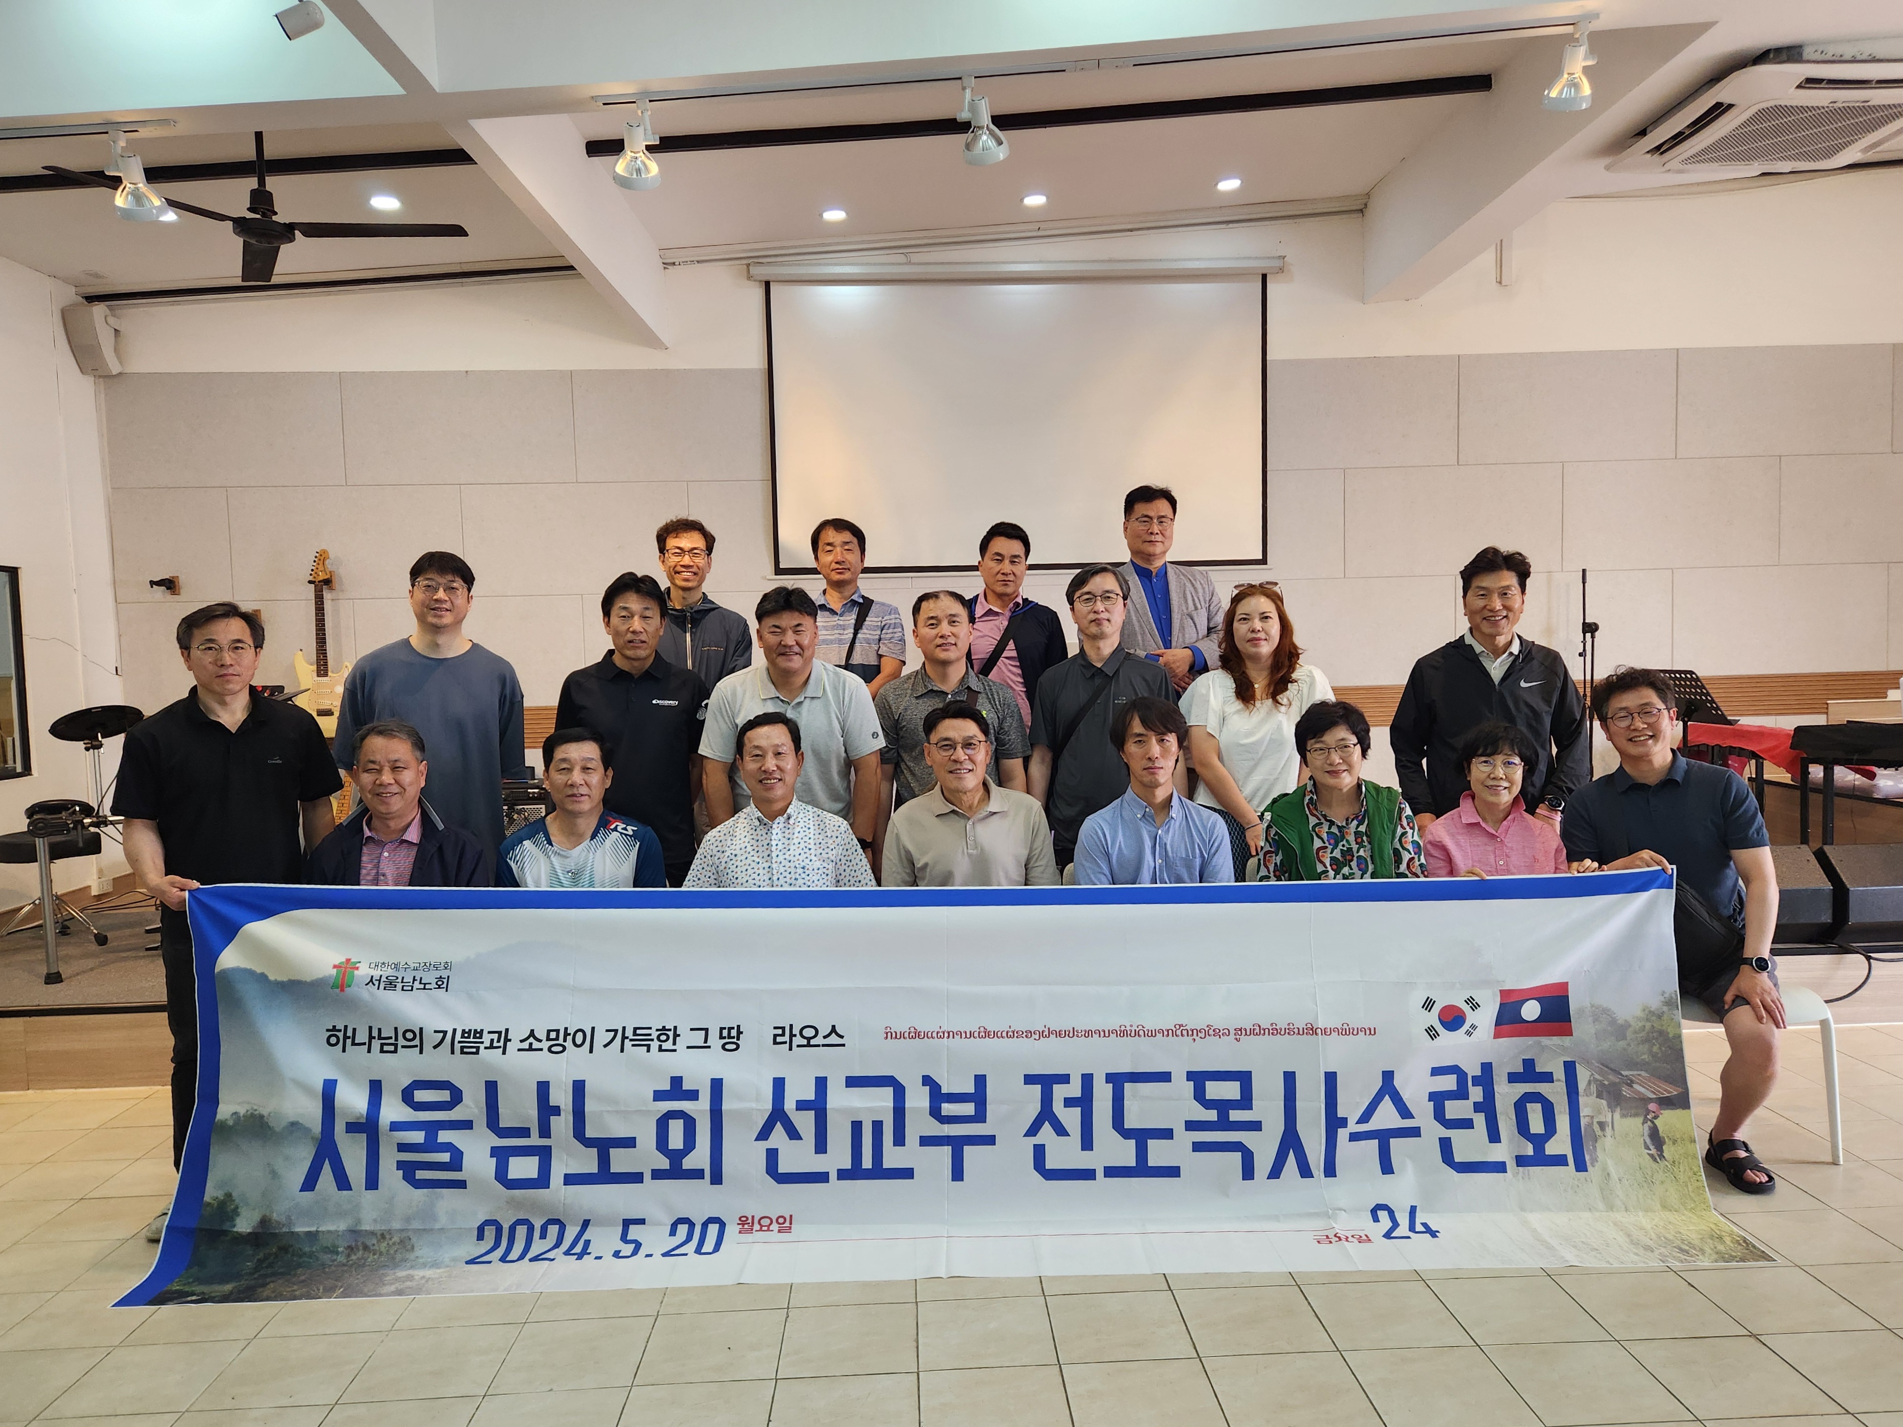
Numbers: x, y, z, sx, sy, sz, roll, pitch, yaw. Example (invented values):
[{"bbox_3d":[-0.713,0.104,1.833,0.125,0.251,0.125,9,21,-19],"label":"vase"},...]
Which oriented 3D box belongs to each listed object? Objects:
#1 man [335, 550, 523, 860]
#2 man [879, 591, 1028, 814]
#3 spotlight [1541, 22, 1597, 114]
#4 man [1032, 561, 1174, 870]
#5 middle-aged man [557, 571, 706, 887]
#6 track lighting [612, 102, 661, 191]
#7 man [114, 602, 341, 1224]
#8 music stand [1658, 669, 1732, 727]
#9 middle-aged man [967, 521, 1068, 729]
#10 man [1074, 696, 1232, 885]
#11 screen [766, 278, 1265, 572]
[{"bbox_3d":[-1.669,0.394,4.108,0.560,1.845,0.330,-2,3,-14],"label":"man"},{"bbox_3d":[0.010,0.443,4.032,0.500,1.653,0.330,-2,3,-2],"label":"man"},{"bbox_3d":[1.870,-1.960,3.828,0.135,0.240,0.160,-2,3,-8],"label":"spotlight"},{"bbox_3d":[0.509,0.382,4.201,0.510,1.748,0.320,-1,3,2],"label":"man"},{"bbox_3d":[-0.952,0.443,3.842,0.490,1.723,0.310,-2,3,-9],"label":"middle-aged man"},{"bbox_3d":[-0.899,-1.618,3.607,0.130,0.220,0.160,-1,3,1],"label":"track lighting"},{"bbox_3d":[-1.933,0.531,3.422,0.530,1.657,0.360,-3,3,-19],"label":"man"},{"bbox_3d":[3.411,0.294,5.926,0.420,0.993,0.480,-2,3,-2],"label":"music stand"},{"bbox_3d":[0.230,0.095,4.876,0.500,1.664,0.320,-1,3,4],"label":"middle-aged man"},{"bbox_3d":[0.593,0.621,3.544,0.500,1.320,0.720,-1,3,3],"label":"man"},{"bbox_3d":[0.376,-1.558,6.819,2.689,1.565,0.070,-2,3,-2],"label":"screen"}]

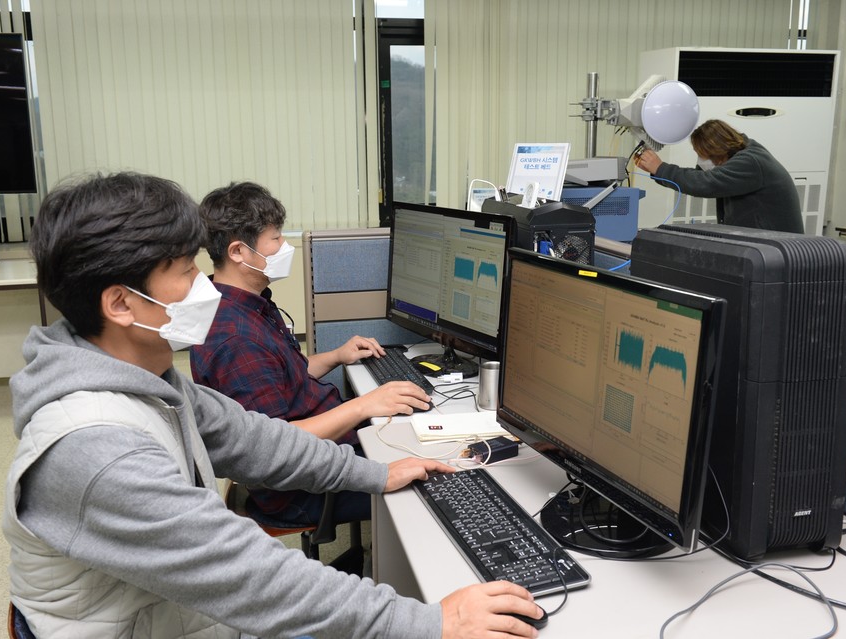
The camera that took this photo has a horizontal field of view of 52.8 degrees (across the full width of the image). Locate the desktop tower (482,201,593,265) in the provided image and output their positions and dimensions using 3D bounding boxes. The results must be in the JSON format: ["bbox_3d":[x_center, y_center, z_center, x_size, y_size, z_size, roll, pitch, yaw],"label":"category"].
[{"bbox_3d":[0.354,-0.160,2.754,0.200,0.450,0.410,-4,13,-18],"label":"desktop tower"}]

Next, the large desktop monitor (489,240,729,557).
[{"bbox_3d":[0.304,0.127,1.411,0.200,0.455,0.575,-5,13,-21],"label":"large desktop monitor"}]

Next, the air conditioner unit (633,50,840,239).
[{"bbox_3d":[1.869,-0.669,5.229,1.080,1.840,0.430,-4,13,-15],"label":"air conditioner unit"}]

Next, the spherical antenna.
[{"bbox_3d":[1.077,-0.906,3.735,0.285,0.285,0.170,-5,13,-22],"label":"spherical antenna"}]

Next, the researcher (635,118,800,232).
[{"bbox_3d":[1.329,-0.179,3.922,0.760,1.440,0.520,1,12,7],"label":"researcher"}]

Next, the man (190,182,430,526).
[{"bbox_3d":[-0.282,0.292,2.190,0.650,1.273,0.540,-4,13,-18],"label":"man"}]

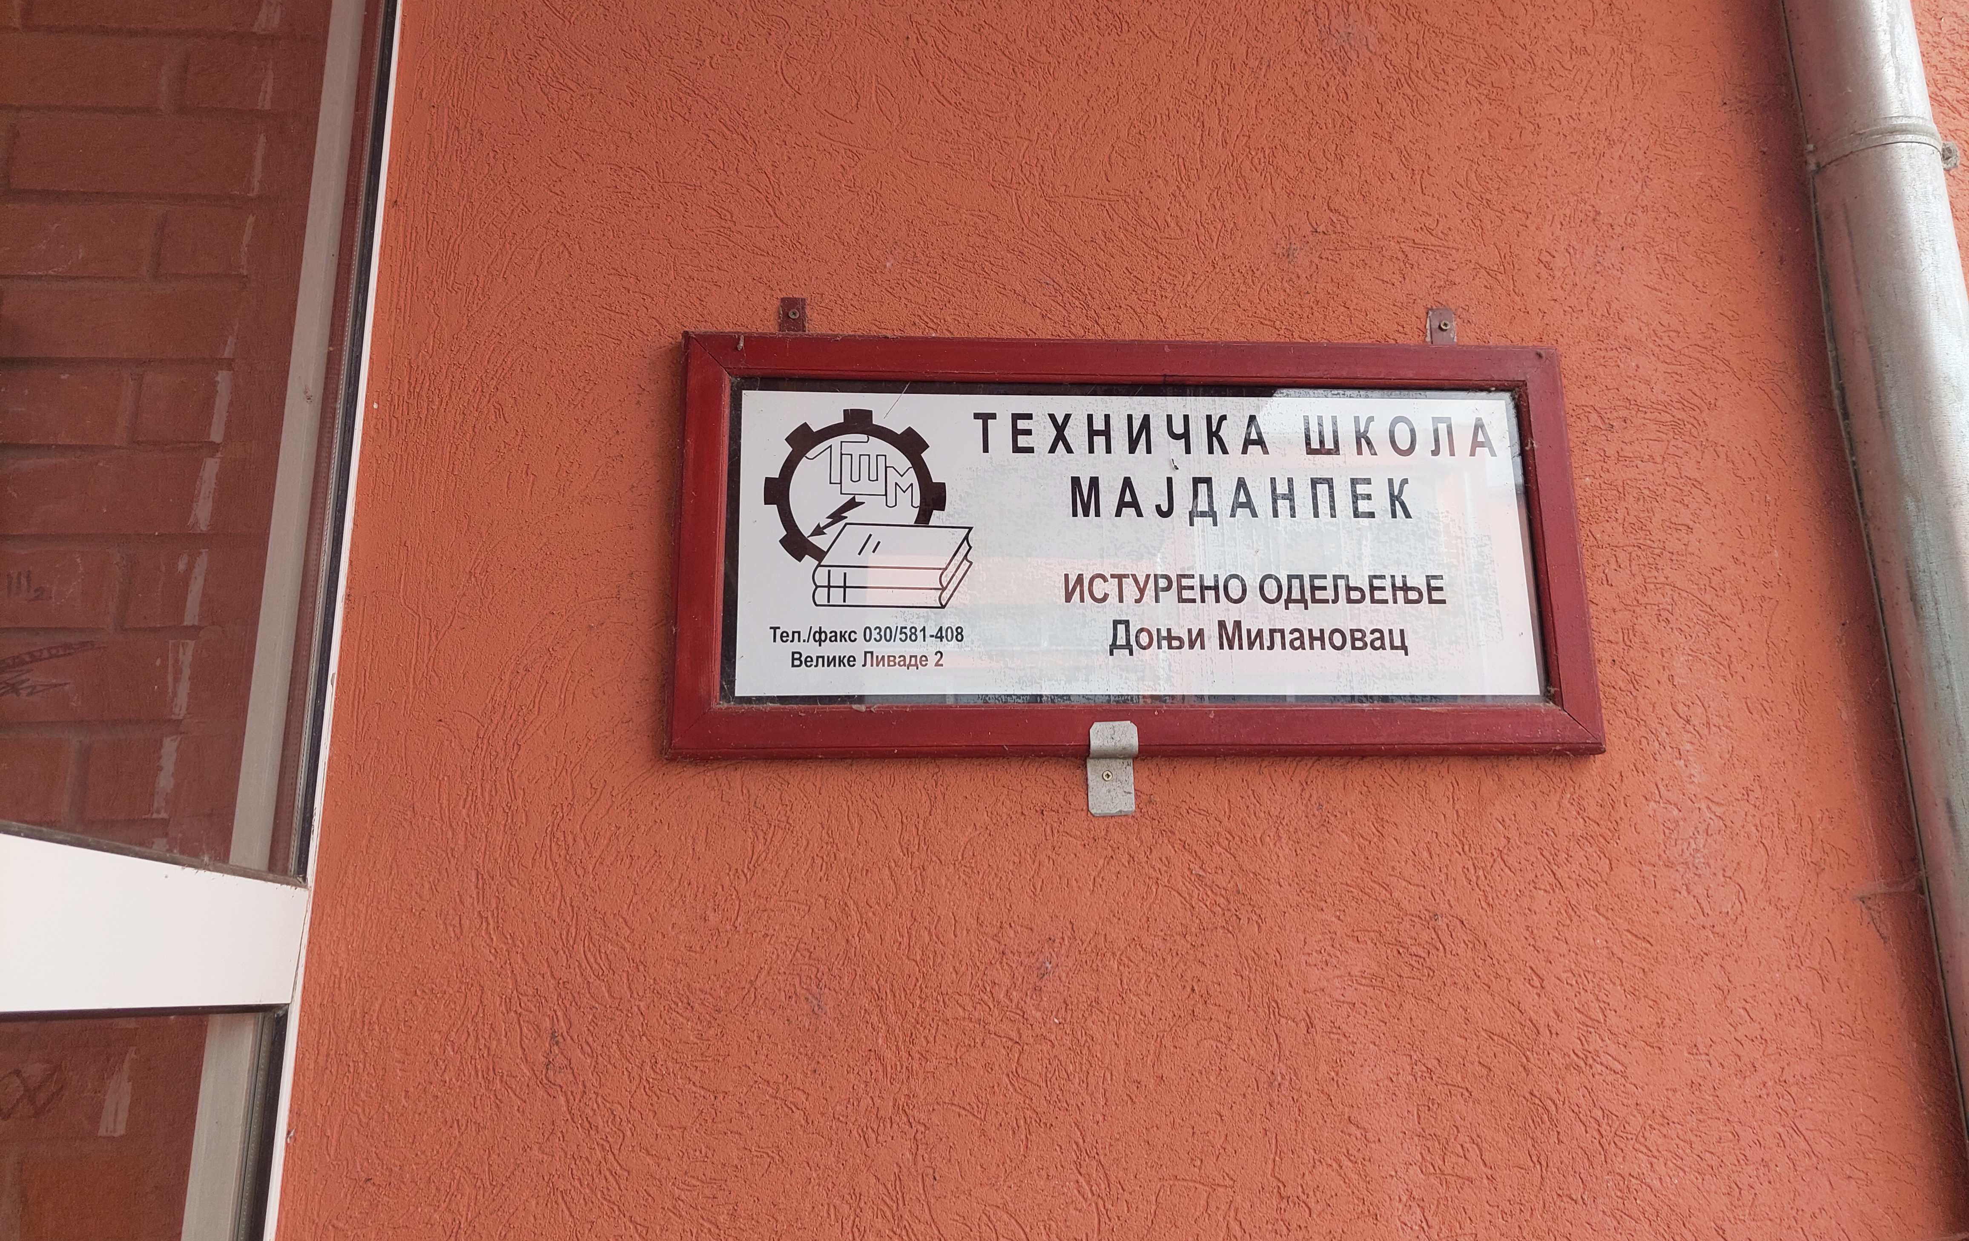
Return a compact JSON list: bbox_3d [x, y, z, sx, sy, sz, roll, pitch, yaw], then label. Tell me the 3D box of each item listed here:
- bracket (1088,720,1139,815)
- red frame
[{"bbox_3d":[0.095,0.111,1.012,0.036,0.065,0.038,0,-14,-4],"label":"bracket"},{"bbox_3d":[0.118,-0.058,1.056,0.697,0.330,0.035,0,-14,-4],"label":"red frame"}]

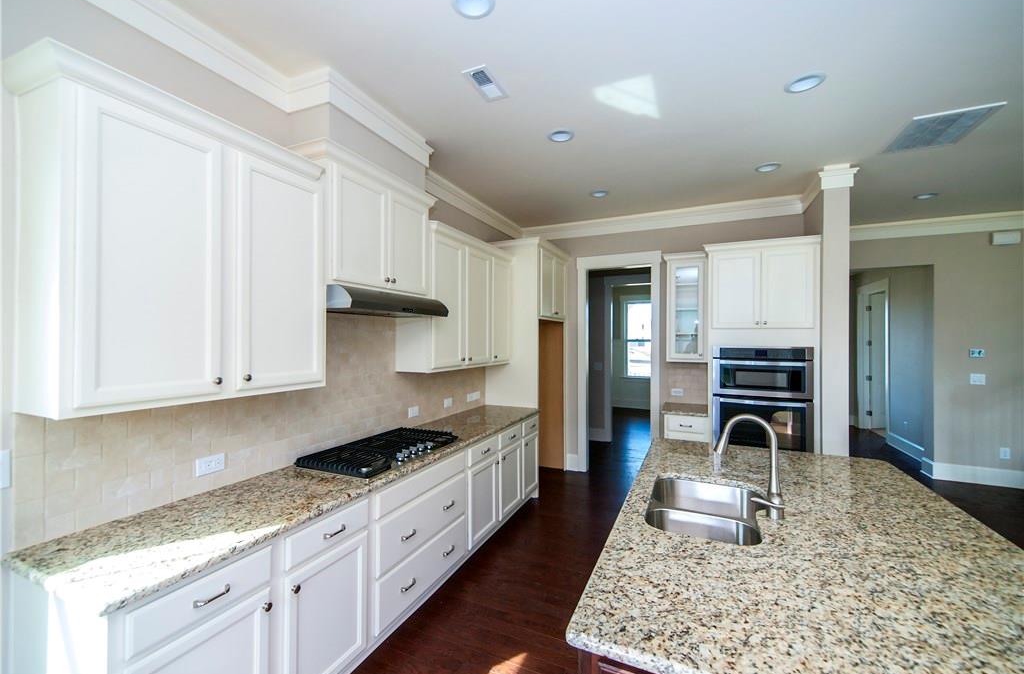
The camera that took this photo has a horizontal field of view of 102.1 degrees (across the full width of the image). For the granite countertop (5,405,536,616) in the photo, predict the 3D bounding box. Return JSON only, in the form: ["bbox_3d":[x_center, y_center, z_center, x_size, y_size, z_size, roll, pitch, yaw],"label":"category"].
[{"bbox_3d":[-0.670,0.735,2.716,0.611,0.038,3.319,0,0,24],"label":"granite countertop"}]

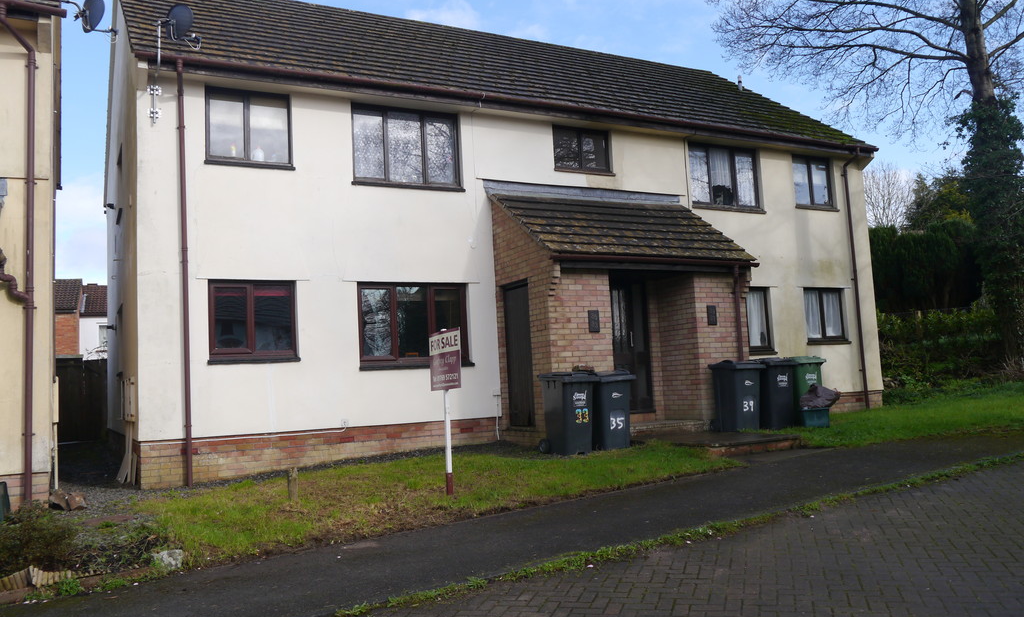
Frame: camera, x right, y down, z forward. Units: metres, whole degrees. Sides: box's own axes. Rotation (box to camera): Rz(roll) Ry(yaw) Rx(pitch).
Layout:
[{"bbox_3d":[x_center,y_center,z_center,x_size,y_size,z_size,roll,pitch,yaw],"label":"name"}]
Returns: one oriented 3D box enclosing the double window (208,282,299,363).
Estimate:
[{"bbox_3d":[-3.418,0.153,10.968,1.126,1.056,0.120,0,-7,-27],"label":"double window"}]

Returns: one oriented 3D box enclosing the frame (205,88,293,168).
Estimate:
[{"bbox_3d":[-3.613,-2.483,11.419,1.142,1.007,0.100,0,-6,-28],"label":"frame"}]

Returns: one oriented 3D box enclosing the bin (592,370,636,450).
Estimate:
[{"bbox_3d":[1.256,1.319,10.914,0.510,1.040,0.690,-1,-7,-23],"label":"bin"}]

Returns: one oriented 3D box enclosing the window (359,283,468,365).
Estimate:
[{"bbox_3d":[-1.402,0.230,11.983,1.656,1.202,0.120,0,-7,-27],"label":"window"}]

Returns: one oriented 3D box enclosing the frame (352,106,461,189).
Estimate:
[{"bbox_3d":[-1.567,-2.433,12.488,1.728,1.105,0.100,0,-6,-28],"label":"frame"}]

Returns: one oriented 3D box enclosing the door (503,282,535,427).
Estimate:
[{"bbox_3d":[0.126,0.707,12.213,0.060,2.032,0.768,0,-6,-28],"label":"door"}]

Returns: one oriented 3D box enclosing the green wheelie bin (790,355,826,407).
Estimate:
[{"bbox_3d":[4.316,1.280,12.671,0.580,1.070,0.730,0,-6,-28],"label":"green wheelie bin"}]

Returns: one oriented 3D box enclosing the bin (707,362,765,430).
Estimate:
[{"bbox_3d":[3.250,1.256,11.948,0.510,1.040,0.690,-1,-7,-23],"label":"bin"}]

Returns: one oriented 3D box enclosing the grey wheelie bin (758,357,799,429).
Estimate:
[{"bbox_3d":[3.784,1.273,12.321,0.580,1.070,0.730,0,-6,-28],"label":"grey wheelie bin"}]

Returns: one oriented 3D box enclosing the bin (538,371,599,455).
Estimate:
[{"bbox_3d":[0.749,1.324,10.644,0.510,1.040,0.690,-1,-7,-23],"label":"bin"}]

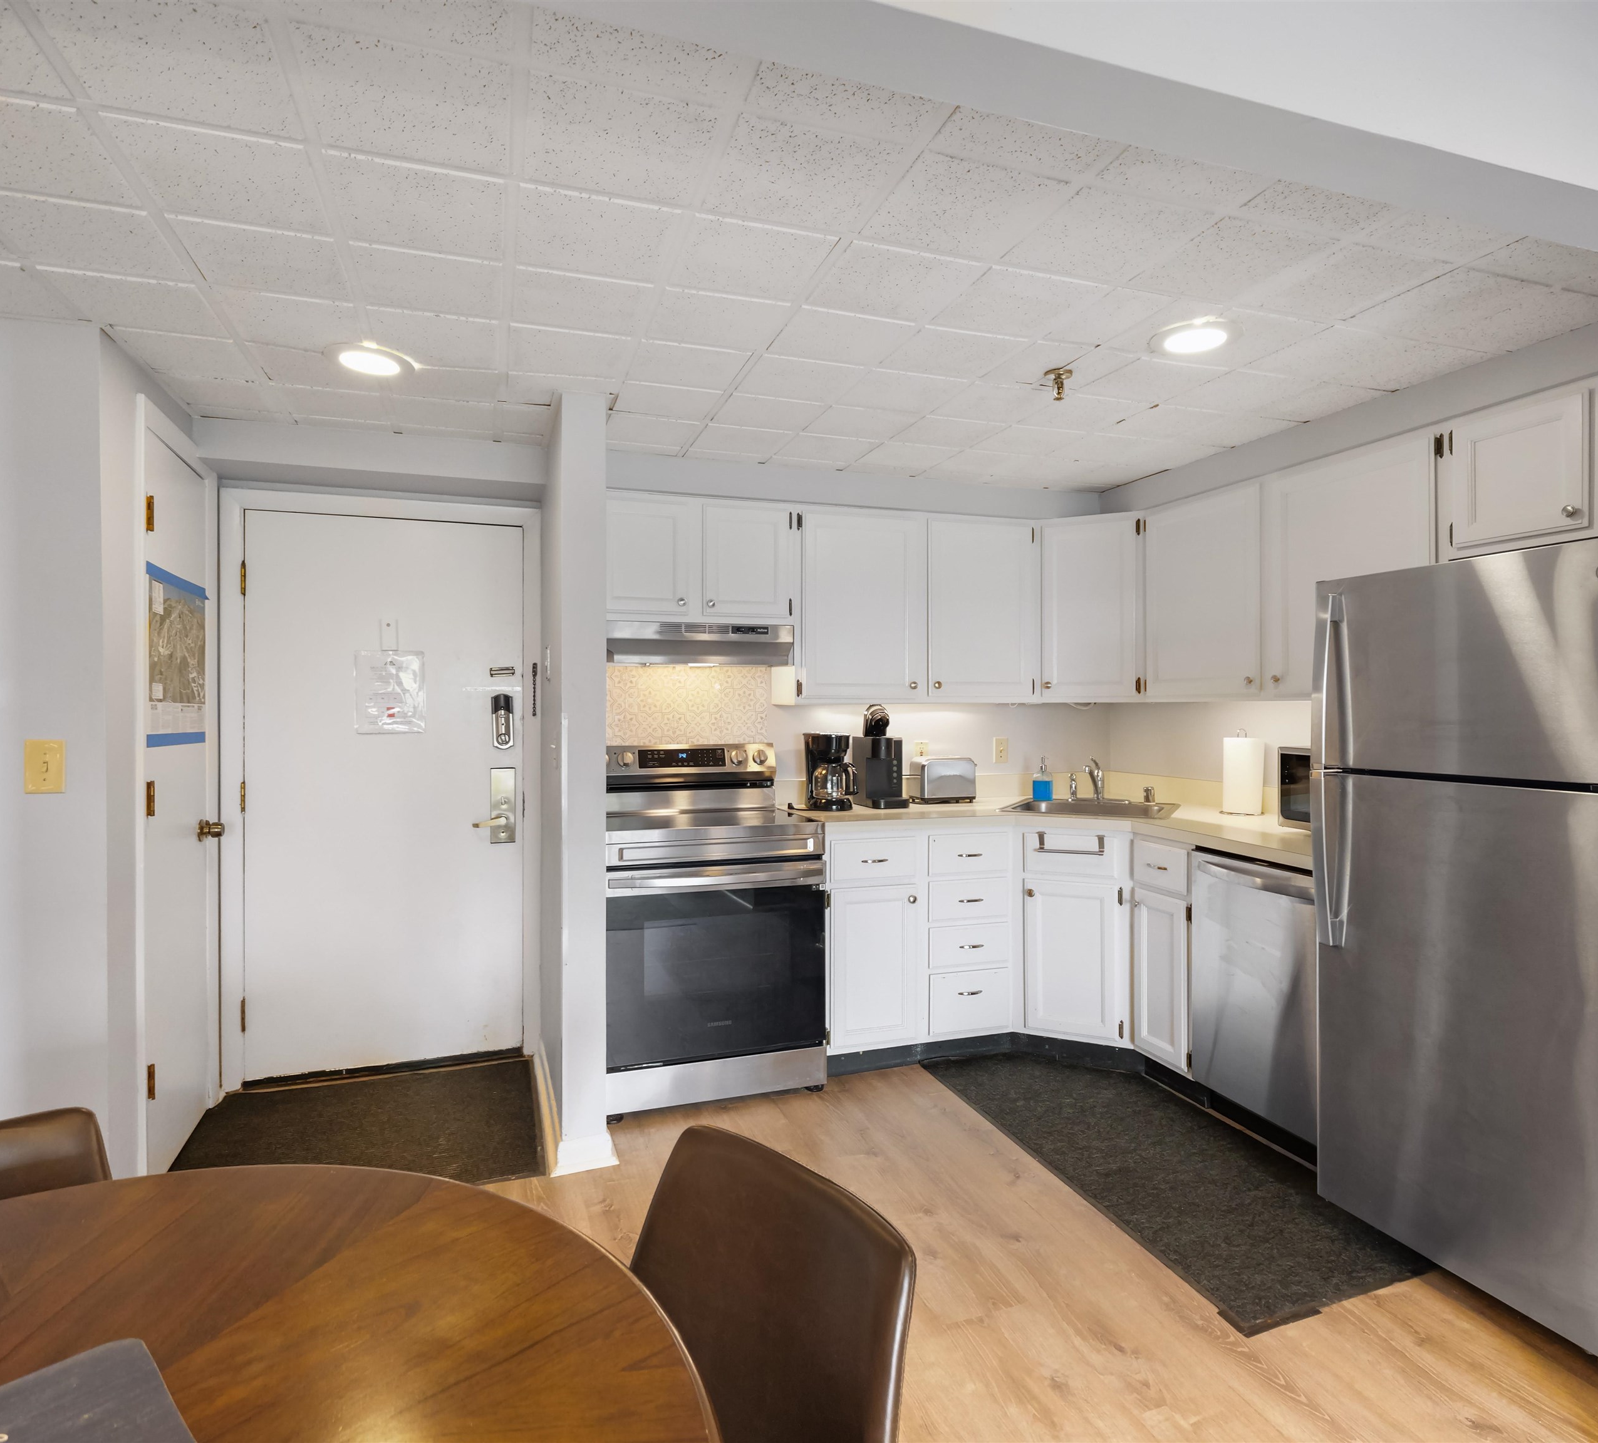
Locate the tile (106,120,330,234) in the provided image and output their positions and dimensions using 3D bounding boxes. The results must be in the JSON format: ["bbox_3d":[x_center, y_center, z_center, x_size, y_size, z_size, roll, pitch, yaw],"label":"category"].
[{"bbox_3d":[-0.961,-0.917,1.490,0.290,0.020,0.290,-1,2,-19],"label":"tile"}]

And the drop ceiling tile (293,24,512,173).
[{"bbox_3d":[-0.600,-0.949,1.373,0.290,0.018,0.290,0,1,-19],"label":"drop ceiling tile"}]

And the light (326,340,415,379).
[{"bbox_3d":[-1.098,-0.926,2.280,0.210,0.025,0.210,-1,1,-19],"label":"light"}]

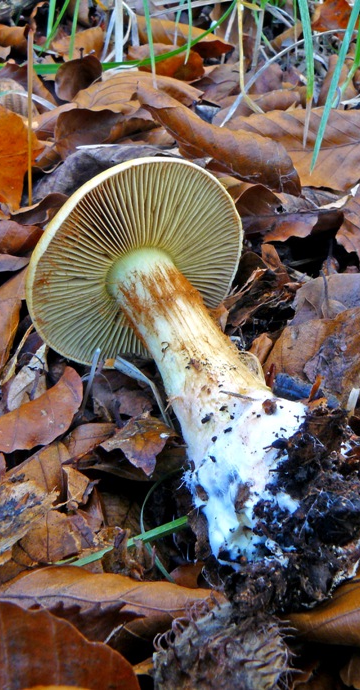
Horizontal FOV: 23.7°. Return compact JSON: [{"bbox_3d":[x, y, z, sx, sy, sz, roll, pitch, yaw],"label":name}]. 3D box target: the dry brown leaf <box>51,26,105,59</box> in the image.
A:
[{"bbox_3d":[-0.056,-0.166,0.471,0.035,0.014,0.031,-10,63,-11],"label":"dry brown leaf"}]

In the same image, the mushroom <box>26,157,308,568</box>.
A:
[{"bbox_3d":[0.002,-0.001,0.237,0.070,0.070,0.105,-16,47,-17],"label":"mushroom"}]

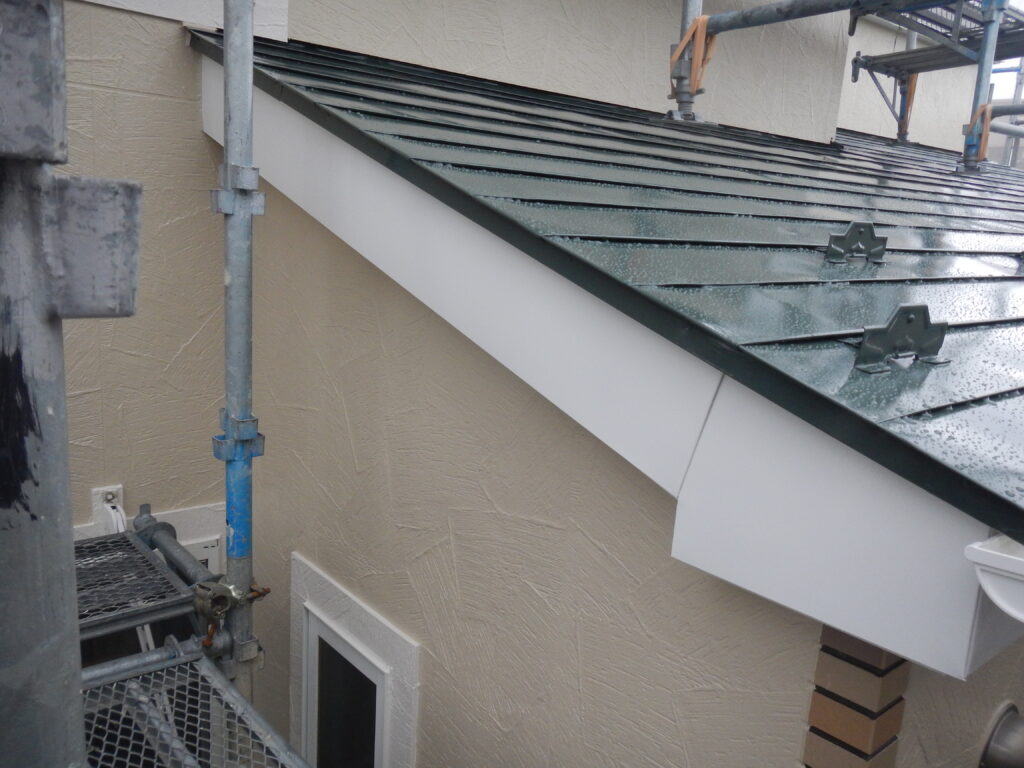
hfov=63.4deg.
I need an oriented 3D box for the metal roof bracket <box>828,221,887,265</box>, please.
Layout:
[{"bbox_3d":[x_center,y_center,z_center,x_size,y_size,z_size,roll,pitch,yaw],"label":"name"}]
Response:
[{"bbox_3d":[0.558,-0.222,1.313,0.190,0.059,0.032,-7,27,-41],"label":"metal roof bracket"}]

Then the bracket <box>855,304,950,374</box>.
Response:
[{"bbox_3d":[0.414,-0.048,0.856,0.187,0.059,0.032,-7,27,-41],"label":"bracket"}]

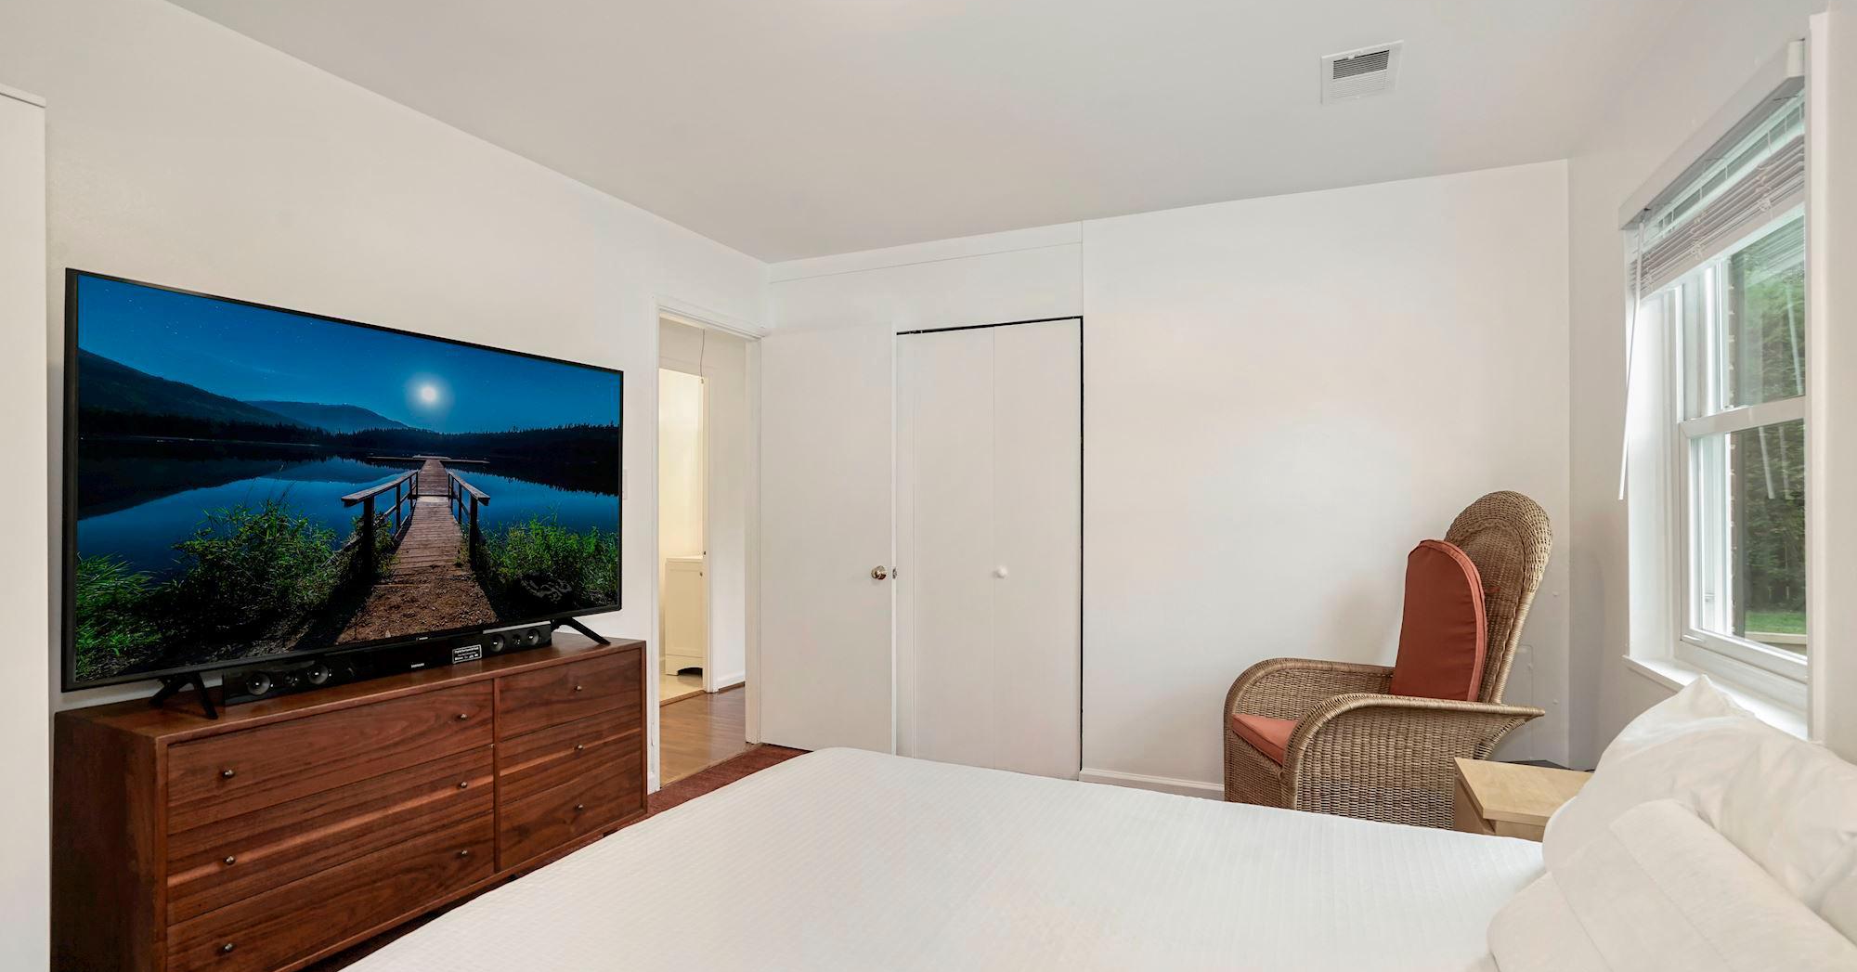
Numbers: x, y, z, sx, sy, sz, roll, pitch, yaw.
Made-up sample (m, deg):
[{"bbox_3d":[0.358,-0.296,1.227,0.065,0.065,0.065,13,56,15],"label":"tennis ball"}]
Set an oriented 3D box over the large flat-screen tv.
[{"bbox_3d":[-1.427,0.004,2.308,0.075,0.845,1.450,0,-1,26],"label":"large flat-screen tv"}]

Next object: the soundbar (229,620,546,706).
[{"bbox_3d":[-1.448,0.476,2.311,0.060,0.077,0.895,0,-1,26],"label":"soundbar"}]

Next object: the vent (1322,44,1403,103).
[{"bbox_3d":[1.209,-1.145,2.312,0.194,0.022,0.297,0,-1,26],"label":"vent"}]

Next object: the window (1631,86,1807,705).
[{"bbox_3d":[1.843,-0.144,1.877,0.150,1.220,0.930,0,-1,26],"label":"window"}]

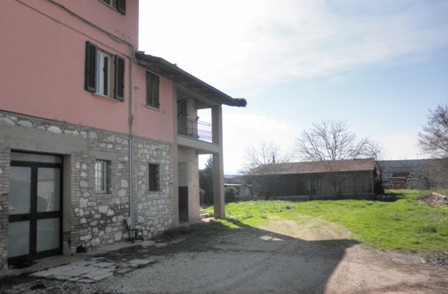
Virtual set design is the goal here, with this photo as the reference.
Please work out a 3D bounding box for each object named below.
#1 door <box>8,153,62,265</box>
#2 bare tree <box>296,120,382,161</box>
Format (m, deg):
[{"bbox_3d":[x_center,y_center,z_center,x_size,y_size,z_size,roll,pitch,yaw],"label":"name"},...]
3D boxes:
[{"bbox_3d":[-4.583,1.439,8.805,0.100,2.540,1.620,-5,-7,23],"label":"door"},{"bbox_3d":[15.658,1.390,48.406,11.300,10.290,10.500,-4,-7,18],"label":"bare tree"}]

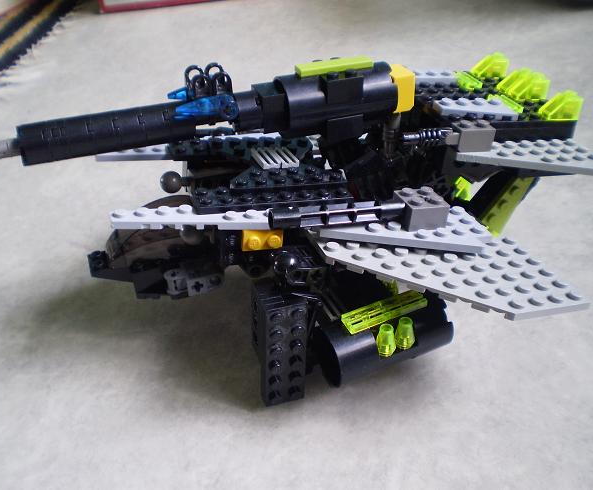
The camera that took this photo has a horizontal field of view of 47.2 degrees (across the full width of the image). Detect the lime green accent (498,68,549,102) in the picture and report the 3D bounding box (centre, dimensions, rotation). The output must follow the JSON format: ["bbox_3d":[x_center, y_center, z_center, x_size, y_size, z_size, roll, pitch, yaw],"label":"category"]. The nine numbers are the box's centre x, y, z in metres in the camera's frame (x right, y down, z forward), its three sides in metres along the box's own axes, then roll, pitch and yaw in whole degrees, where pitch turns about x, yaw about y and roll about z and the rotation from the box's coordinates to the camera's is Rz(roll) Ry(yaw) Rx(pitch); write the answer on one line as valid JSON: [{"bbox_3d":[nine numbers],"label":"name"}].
[{"bbox_3d":[0.107,-0.076,0.318,0.016,0.011,0.016,-5,33,-18],"label":"lime green accent"}]

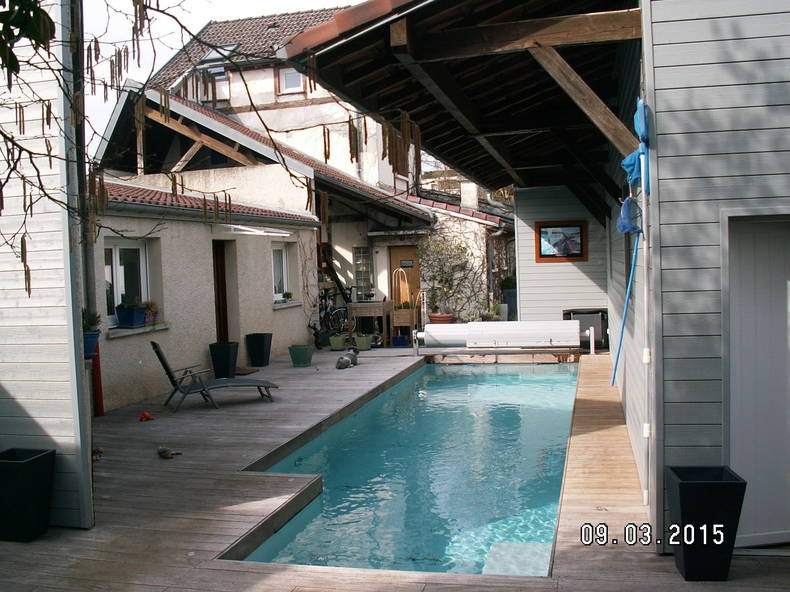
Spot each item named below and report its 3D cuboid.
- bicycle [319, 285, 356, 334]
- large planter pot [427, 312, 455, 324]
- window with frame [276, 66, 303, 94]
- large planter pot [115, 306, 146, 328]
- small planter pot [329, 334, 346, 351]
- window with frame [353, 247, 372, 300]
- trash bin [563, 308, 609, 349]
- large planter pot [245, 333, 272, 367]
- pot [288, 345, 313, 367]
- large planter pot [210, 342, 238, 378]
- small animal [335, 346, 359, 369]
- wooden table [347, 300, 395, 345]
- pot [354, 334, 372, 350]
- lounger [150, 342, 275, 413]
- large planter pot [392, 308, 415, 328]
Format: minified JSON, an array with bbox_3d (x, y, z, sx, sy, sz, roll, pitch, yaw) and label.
[{"bbox_3d":[-0.855,0.410,18.700,1.750,1.100,0.580,-1,3,14],"label":"bicycle"},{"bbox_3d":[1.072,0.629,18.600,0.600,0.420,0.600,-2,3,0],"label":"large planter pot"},{"bbox_3d":[-3.451,-7.135,26.500,0.880,0.900,0.120,-1,3,14],"label":"window with frame"},{"bbox_3d":[-3.578,0.291,10.821,0.280,0.260,0.280,-1,3,14],"label":"large planter pot"},{"bbox_3d":[-1.189,0.971,16.637,0.310,0.290,0.310,-2,3,0],"label":"small planter pot"},{"bbox_3d":[-0.765,-0.530,18.800,0.470,1.300,0.130,-1,3,14],"label":"window with frame"},{"bbox_3d":[3.351,0.588,14.008,0.740,0.680,0.600,-1,3,14],"label":"trash bin"},{"bbox_3d":[-2.242,0.905,13.159,0.320,0.510,0.320,-1,3,14],"label":"large planter pot"},{"bbox_3d":[-1.637,1.067,14.088,0.360,0.350,0.360,-1,3,14],"label":"pot"},{"bbox_3d":[-2.541,0.970,11.908,0.320,0.510,0.320,-1,3,14],"label":"large planter pot"},{"bbox_3d":[-0.757,0.972,12.706,0.210,0.310,0.400,0,3,38],"label":"small animal"},{"bbox_3d":[-0.522,0.611,17.082,0.860,0.930,0.500,-1,3,14],"label":"wooden table"},{"bbox_3d":[-0.595,0.872,15.127,0.320,0.290,0.320,-2,2,0],"label":"pot"},{"bbox_3d":[-2.371,0.975,10.443,1.581,0.881,0.600,-3,3,-25],"label":"lounger"},{"bbox_3d":[0.193,0.409,15.440,0.400,0.360,0.420,-1,3,14],"label":"large planter pot"}]

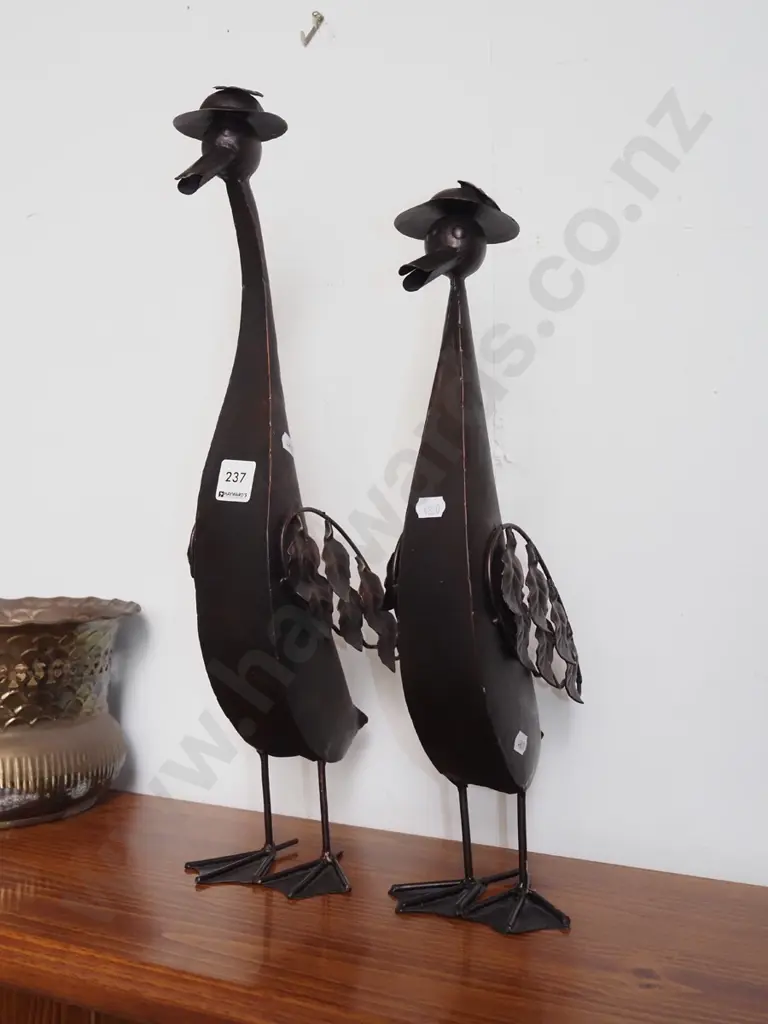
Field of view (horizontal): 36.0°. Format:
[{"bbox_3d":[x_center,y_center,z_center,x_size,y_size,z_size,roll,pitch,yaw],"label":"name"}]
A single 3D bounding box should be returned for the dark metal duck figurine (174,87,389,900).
[{"bbox_3d":[-0.089,-0.018,1.040,0.187,0.667,0.253,-1,0,32],"label":"dark metal duck figurine"}]

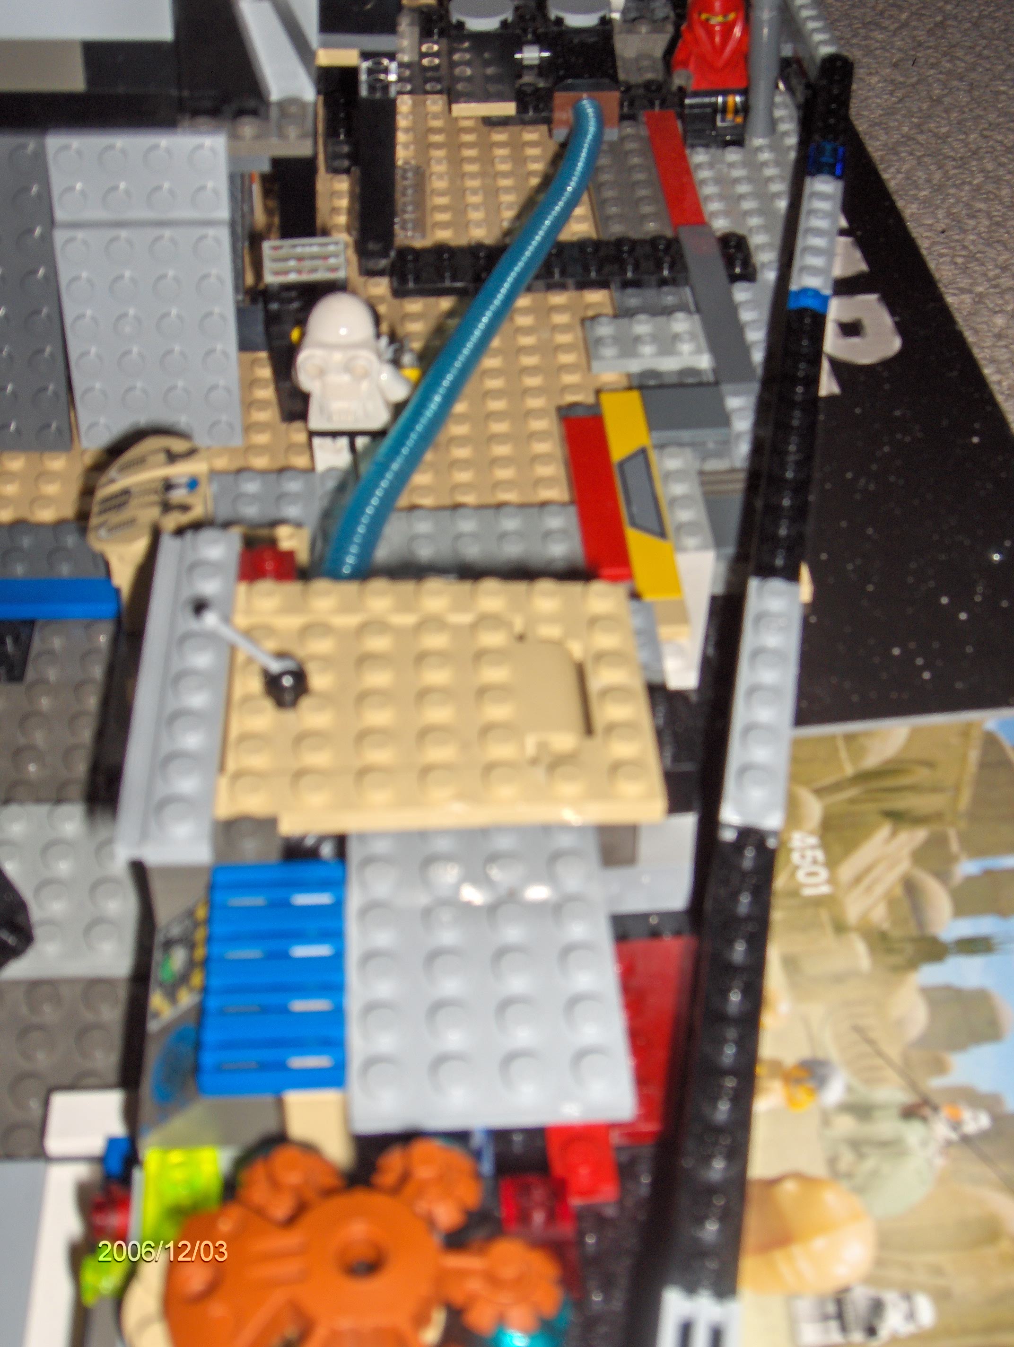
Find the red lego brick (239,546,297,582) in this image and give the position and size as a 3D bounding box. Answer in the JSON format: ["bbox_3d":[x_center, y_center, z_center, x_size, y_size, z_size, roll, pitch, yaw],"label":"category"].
[{"bbox_3d":[-0.035,-0.014,0.254,0.008,0.007,0.008,-2,41,-3],"label":"red lego brick"}]

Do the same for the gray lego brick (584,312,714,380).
[{"bbox_3d":[0.029,-0.071,0.365,0.024,0.005,0.016,-3,43,-3],"label":"gray lego brick"}]

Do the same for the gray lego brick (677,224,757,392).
[{"bbox_3d":[0.044,-0.078,0.366,0.008,0.003,0.064,-2,42,-3],"label":"gray lego brick"}]

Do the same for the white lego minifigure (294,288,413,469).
[{"bbox_3d":[-0.028,-0.050,0.317,0.022,0.041,0.017,-3,43,-3],"label":"white lego minifigure"}]

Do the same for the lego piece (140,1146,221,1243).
[{"bbox_3d":[-0.035,0.057,0.185,0.008,0.011,0.009,-3,43,-3],"label":"lego piece"}]

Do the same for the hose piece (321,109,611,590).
[{"bbox_3d":[-0.003,-0.072,0.336,0.015,0.015,0.206,8,39,9],"label":"hose piece"}]

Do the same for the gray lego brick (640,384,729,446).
[{"bbox_3d":[0.035,-0.051,0.341,0.016,0.003,0.016,-2,42,-3],"label":"gray lego brick"}]

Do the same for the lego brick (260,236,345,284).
[{"bbox_3d":[-0.039,-0.080,0.334,0.016,0.008,0.004,-2,13,-4],"label":"lego brick"}]

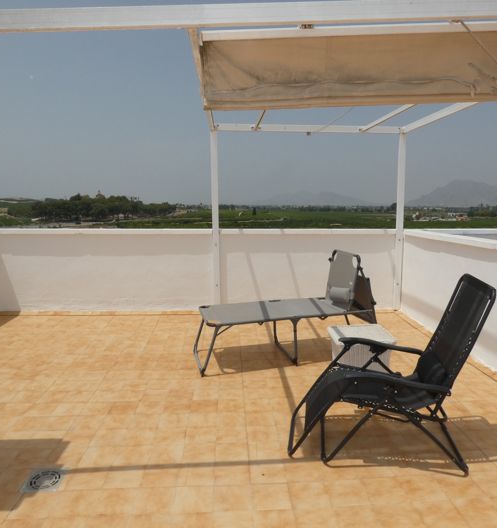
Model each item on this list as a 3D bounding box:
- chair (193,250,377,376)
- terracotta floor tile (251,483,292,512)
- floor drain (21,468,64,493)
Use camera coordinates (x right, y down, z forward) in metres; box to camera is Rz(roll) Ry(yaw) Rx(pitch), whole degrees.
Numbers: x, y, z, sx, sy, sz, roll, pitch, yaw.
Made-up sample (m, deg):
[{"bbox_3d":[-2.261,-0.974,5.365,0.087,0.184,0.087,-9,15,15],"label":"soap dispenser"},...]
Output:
[{"bbox_3d":[0.345,0.410,4.098,1.788,1.050,0.667,-2,8,-15],"label":"chair"},{"bbox_3d":[0.115,1.228,2.138,0.202,0.012,0.202,0,8,-3],"label":"terracotta floor tile"},{"bbox_3d":[-1.132,1.205,2.270,0.202,0.012,0.202,0,8,-3],"label":"floor drain"}]

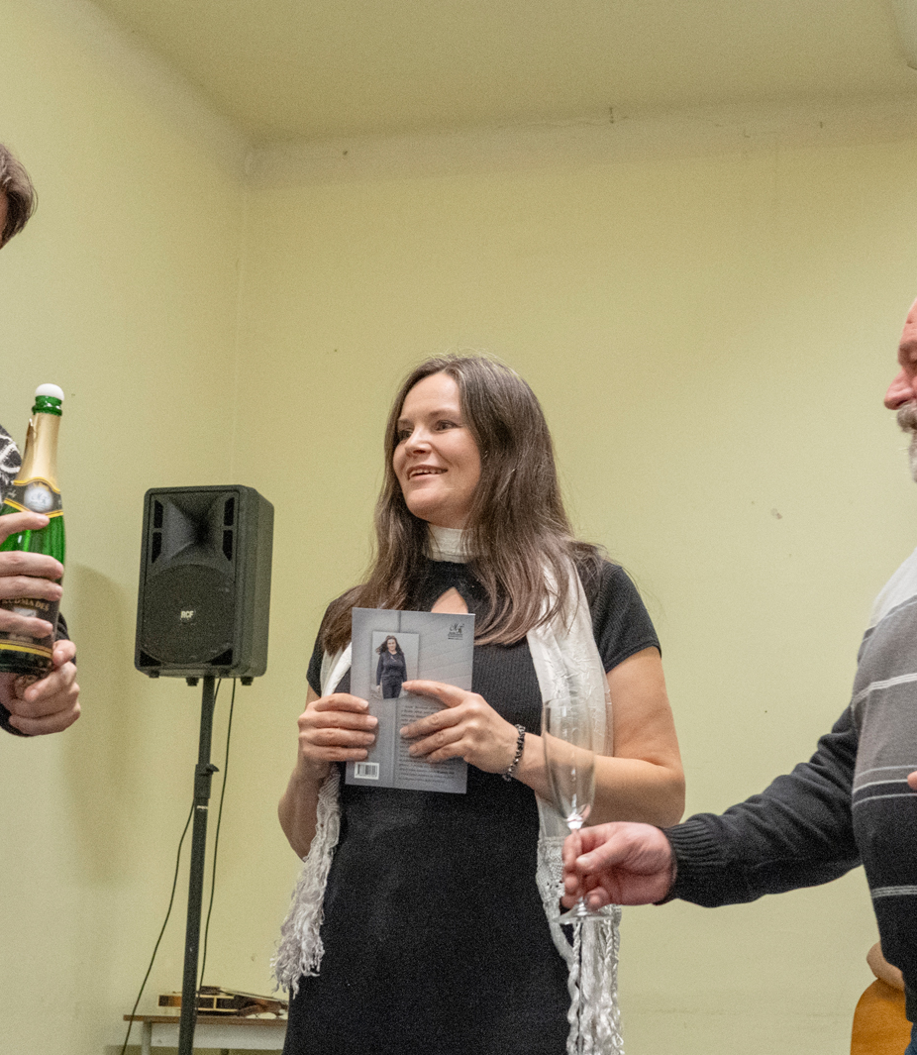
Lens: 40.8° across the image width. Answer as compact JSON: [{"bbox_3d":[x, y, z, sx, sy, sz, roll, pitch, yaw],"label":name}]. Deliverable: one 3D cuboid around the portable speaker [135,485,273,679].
[{"bbox_3d":[-0.798,0.193,3.973,0.337,0.578,0.330,-2,-12,11],"label":"portable speaker"}]

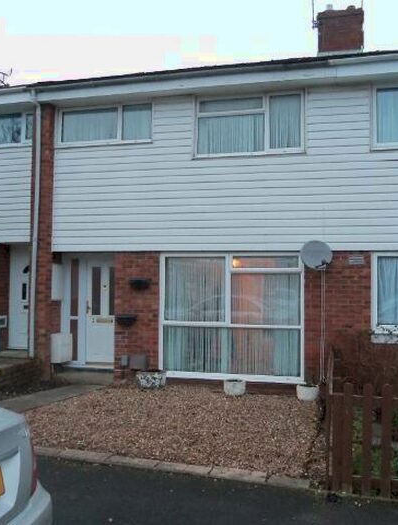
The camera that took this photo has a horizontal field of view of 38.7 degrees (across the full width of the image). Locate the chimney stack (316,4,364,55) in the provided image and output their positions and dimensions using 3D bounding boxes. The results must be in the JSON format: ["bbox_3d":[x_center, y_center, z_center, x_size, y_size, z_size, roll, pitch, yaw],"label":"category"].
[{"bbox_3d":[3.073,-4.909,12.283,0.930,1.080,0.500,0,-2,14],"label":"chimney stack"}]

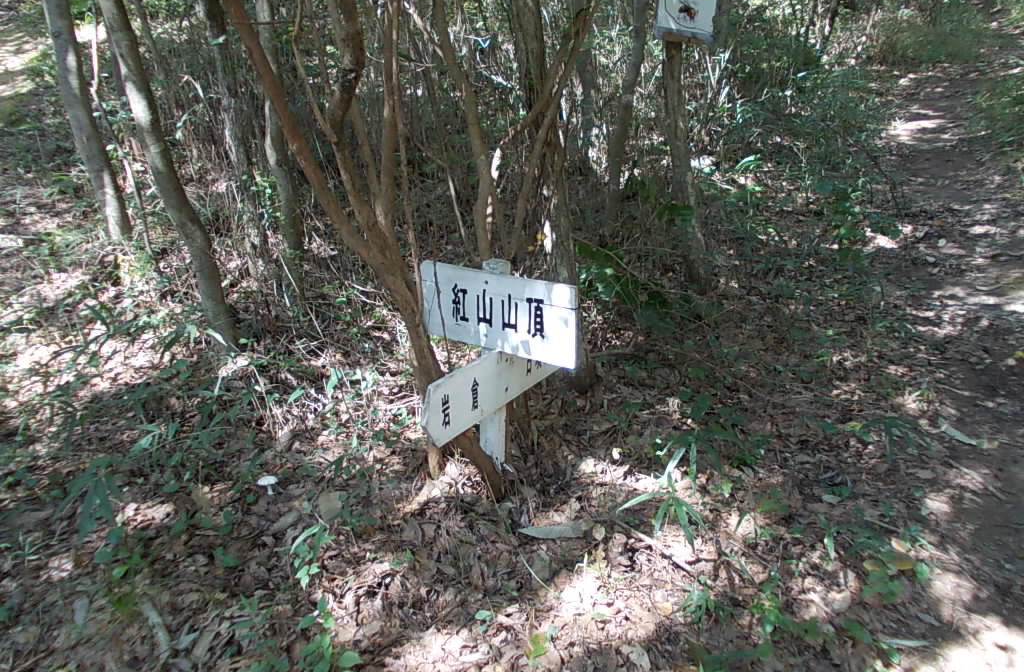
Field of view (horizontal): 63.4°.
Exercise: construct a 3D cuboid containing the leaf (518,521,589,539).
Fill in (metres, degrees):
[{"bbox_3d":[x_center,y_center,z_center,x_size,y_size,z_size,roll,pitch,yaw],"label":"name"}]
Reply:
[{"bbox_3d":[0.120,0.561,2.426,0.202,0.020,0.060,1,20,0],"label":"leaf"}]

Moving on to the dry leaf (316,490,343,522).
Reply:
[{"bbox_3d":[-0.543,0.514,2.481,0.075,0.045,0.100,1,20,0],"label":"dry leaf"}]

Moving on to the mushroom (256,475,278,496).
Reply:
[{"bbox_3d":[-0.754,0.465,2.574,0.066,0.060,0.066,1,20,0],"label":"mushroom"}]

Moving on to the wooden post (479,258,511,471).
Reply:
[{"bbox_3d":[-0.056,0.098,2.679,0.065,0.710,0.065,13,23,28],"label":"wooden post"}]

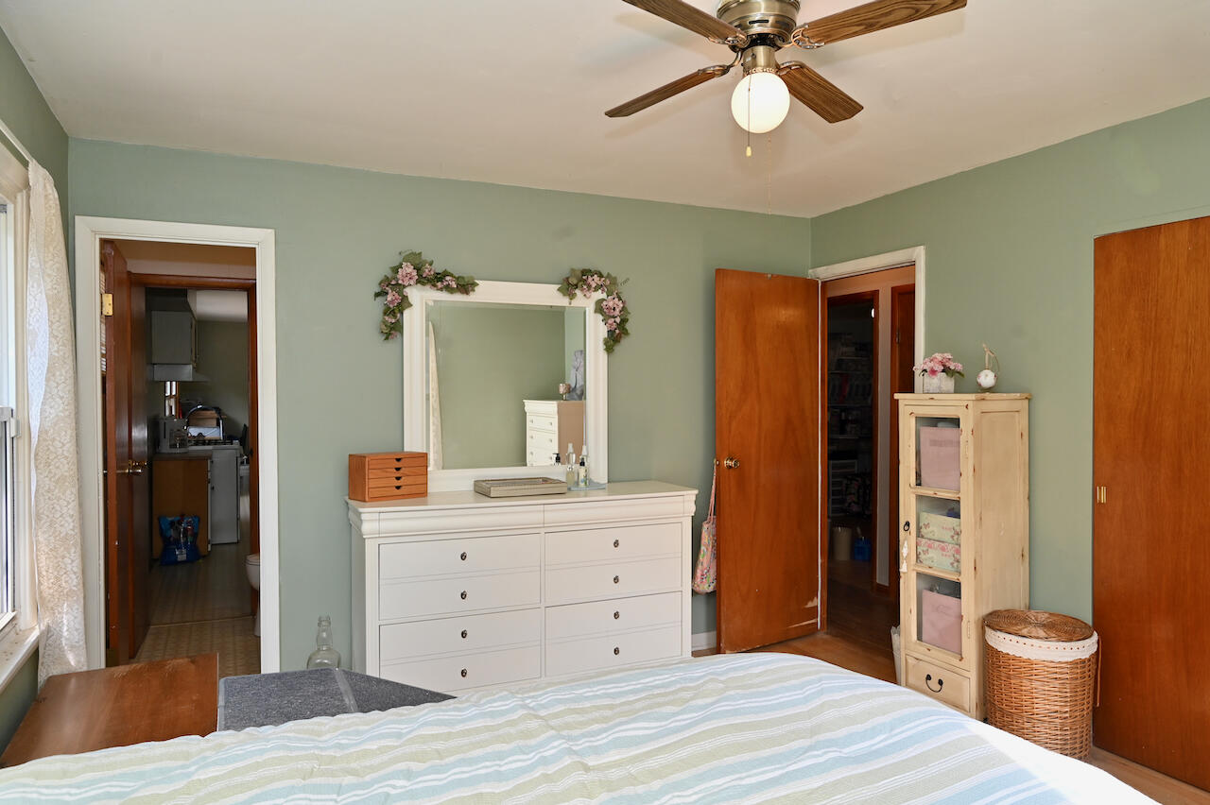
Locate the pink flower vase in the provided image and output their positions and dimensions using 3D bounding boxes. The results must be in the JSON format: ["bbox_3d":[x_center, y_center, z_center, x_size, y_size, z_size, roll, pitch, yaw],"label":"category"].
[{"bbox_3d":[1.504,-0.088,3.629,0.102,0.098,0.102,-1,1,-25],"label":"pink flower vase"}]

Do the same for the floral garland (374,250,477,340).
[{"bbox_3d":[-0.817,-0.485,3.706,0.460,0.410,0.120,-1,1,-25],"label":"floral garland"}]

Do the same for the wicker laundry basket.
[{"bbox_3d":[1.681,1.114,3.139,0.405,0.507,0.405,-1,1,-25],"label":"wicker laundry basket"}]

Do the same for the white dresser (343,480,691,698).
[{"bbox_3d":[-0.356,0.894,3.720,1.545,0.951,0.455,-1,1,-24],"label":"white dresser"}]

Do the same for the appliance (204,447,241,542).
[{"bbox_3d":[-3.861,0.869,7.764,0.670,0.936,0.720,-1,1,-25],"label":"appliance"}]

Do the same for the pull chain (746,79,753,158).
[{"bbox_3d":[0.366,-0.724,2.045,0.014,0.205,0.014,-1,1,-25],"label":"pull chain"}]

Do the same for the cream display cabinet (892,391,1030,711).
[{"bbox_3d":[1.562,0.660,3.545,0.333,1.405,0.437,-1,1,-25],"label":"cream display cabinet"}]

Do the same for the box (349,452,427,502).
[{"bbox_3d":[-0.953,0.325,3.565,0.278,0.195,0.170,-1,1,-37],"label":"box"}]

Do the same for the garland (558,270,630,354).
[{"bbox_3d":[-0.054,-0.458,4.059,0.390,0.405,0.120,-1,1,-25],"label":"garland"}]

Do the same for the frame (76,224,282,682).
[{"bbox_3d":[-1.781,0.317,3.400,0.733,2.124,0.130,-1,1,-25],"label":"frame"}]

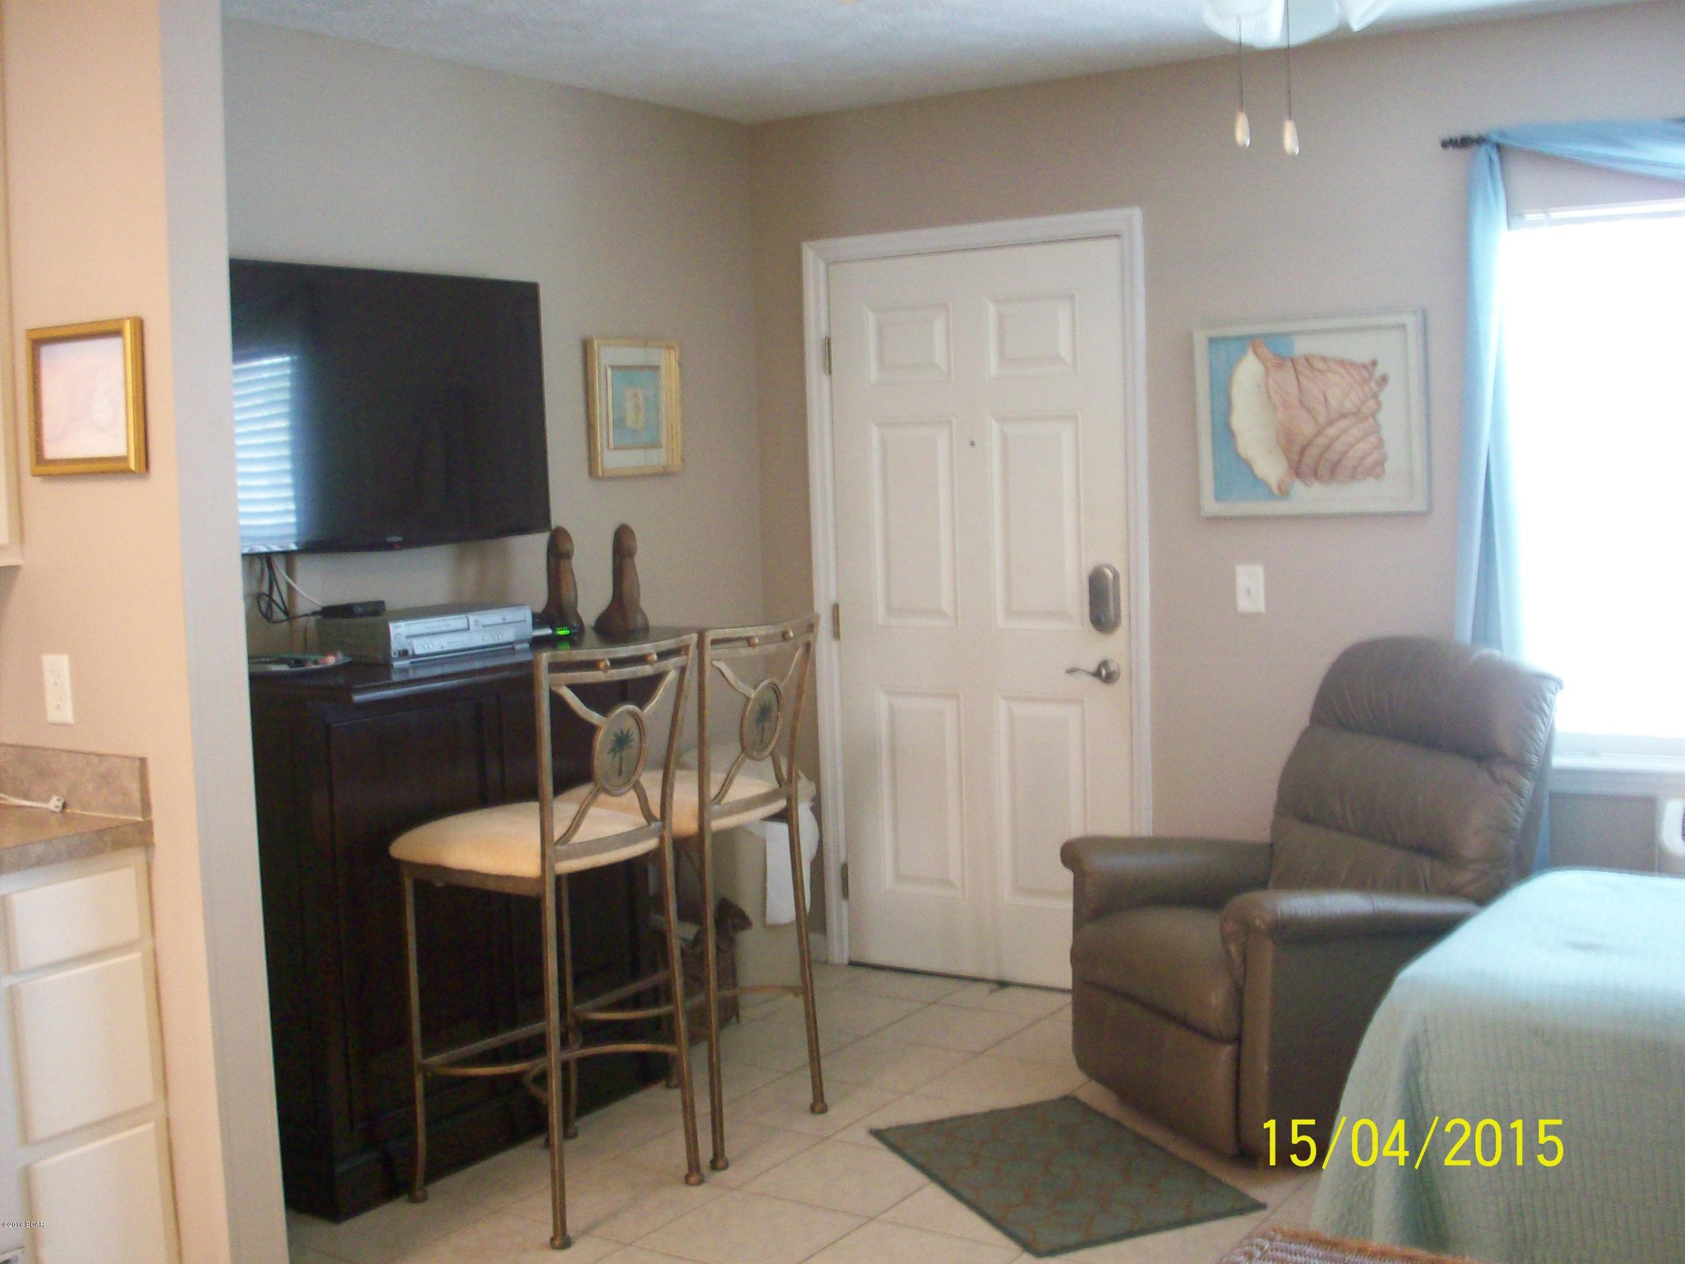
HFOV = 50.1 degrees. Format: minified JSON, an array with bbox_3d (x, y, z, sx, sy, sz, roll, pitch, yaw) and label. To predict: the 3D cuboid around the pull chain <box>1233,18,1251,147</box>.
[{"bbox_3d":[0.566,-0.778,2.550,0.020,0.180,0.020,2,6,34],"label":"pull chain"}]

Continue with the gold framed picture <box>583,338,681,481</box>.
[{"bbox_3d":[-0.550,-0.596,4.806,0.033,0.345,0.345,2,6,34],"label":"gold framed picture"}]

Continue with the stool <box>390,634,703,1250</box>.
[{"bbox_3d":[-0.593,0.576,3.621,0.490,1.125,0.460,1,5,34],"label":"stool"}]

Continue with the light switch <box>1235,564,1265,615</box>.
[{"bbox_3d":[1.034,-0.108,4.587,0.073,0.117,0.012,1,5,34],"label":"light switch"}]

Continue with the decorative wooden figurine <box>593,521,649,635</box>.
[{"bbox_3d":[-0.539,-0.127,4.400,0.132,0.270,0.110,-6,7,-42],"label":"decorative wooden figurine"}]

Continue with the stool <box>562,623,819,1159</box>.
[{"bbox_3d":[-0.331,0.539,4.015,0.490,1.125,0.460,1,5,34],"label":"stool"}]

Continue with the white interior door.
[{"bbox_3d":[0.378,-0.029,4.958,0.905,2.030,0.050,2,6,34],"label":"white interior door"}]

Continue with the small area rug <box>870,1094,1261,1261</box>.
[{"bbox_3d":[0.440,1.095,3.696,0.500,0.010,0.740,-4,6,-24],"label":"small area rug"}]

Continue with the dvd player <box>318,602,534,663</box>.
[{"bbox_3d":[-0.931,0.008,4.031,0.240,0.098,0.425,1,5,34],"label":"dvd player"}]

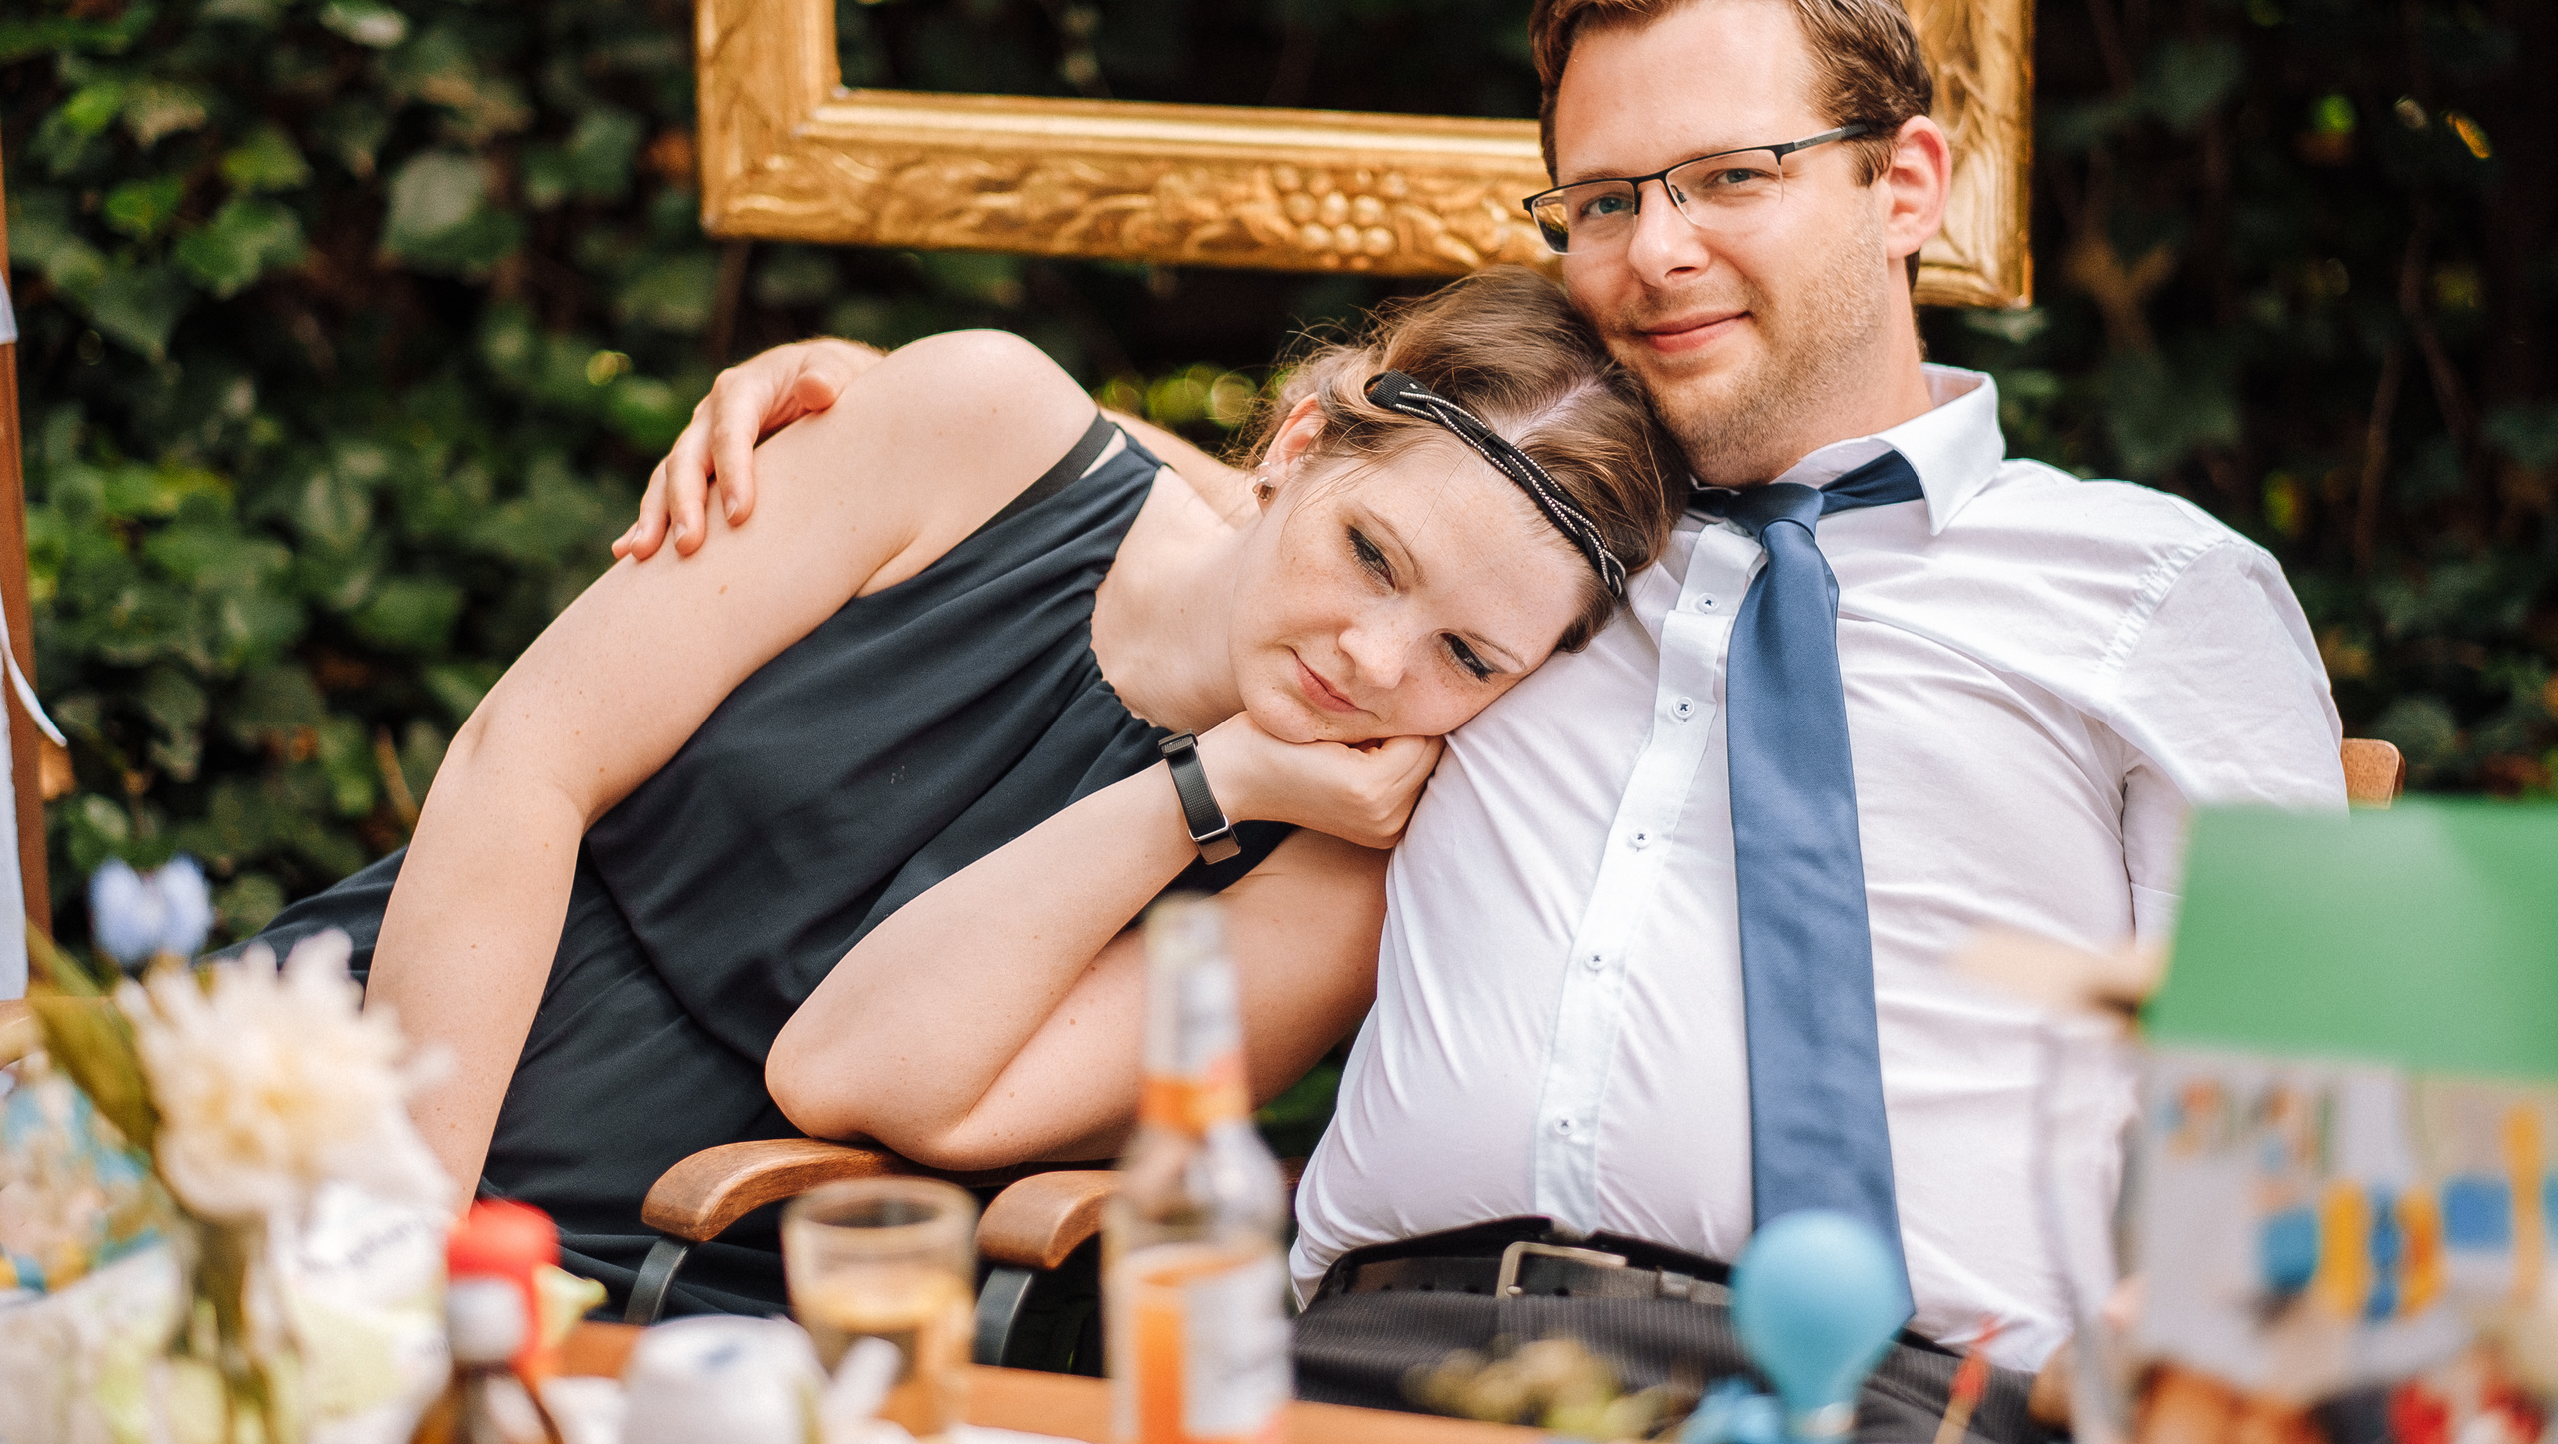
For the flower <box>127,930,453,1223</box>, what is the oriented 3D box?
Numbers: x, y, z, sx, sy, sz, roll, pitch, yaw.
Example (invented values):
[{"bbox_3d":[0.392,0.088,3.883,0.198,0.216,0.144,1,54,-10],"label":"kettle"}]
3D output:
[{"bbox_3d":[-0.342,0.122,2.050,0.103,0.096,0.100,-1,9,0],"label":"flower"}]

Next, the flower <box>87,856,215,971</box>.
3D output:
[{"bbox_3d":[-0.389,0.066,2.060,0.043,0.038,0.040,-1,9,0],"label":"flower"}]

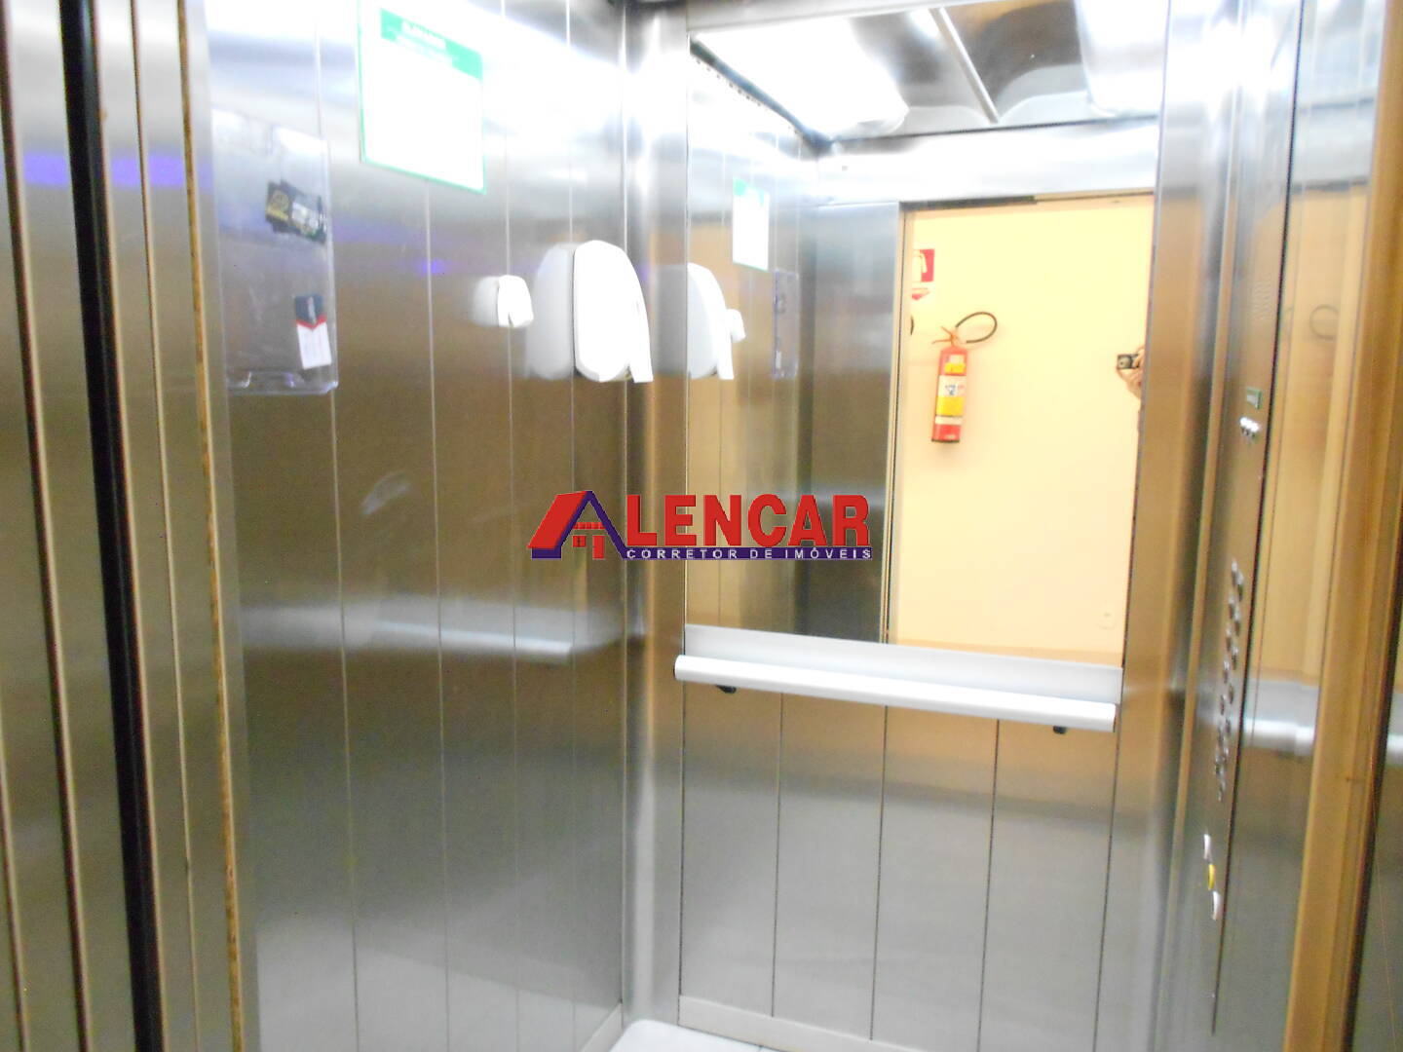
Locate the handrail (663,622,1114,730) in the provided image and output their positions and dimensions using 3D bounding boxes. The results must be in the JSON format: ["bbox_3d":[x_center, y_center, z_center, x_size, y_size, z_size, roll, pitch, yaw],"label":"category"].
[{"bbox_3d":[0.364,0.300,2.114,0.885,0.110,0.078,4,9,20],"label":"handrail"}]

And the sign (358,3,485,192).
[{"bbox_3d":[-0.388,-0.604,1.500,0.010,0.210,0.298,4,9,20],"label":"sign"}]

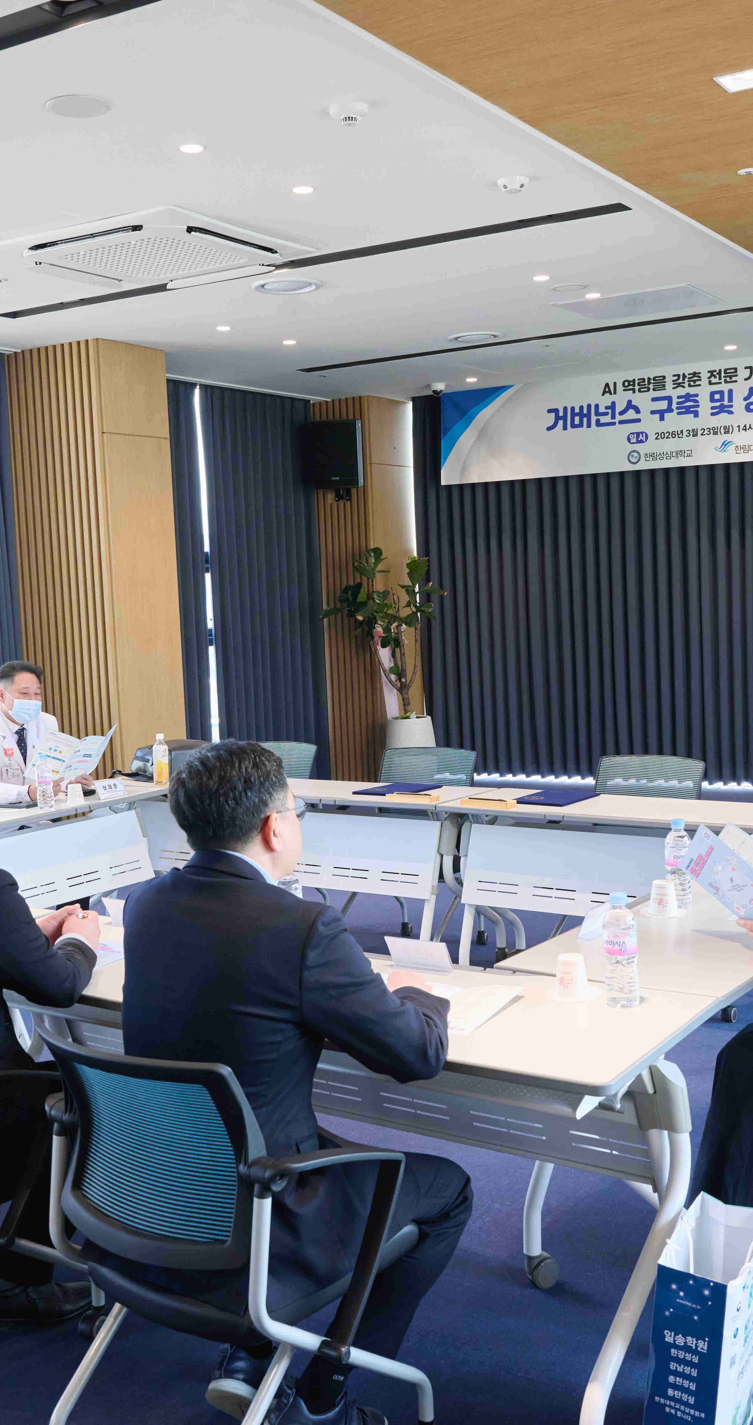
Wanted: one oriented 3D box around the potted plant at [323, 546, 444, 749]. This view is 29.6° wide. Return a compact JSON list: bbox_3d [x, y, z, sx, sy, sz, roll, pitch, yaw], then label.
[{"bbox_3d":[0.064,-0.281,9.796,0.760,1.740,0.720,-2,6,0],"label":"potted plant"}]

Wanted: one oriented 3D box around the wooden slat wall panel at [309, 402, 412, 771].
[{"bbox_3d":[-0.078,-0.981,11.223,0.580,2.900,0.600,1,7,31],"label":"wooden slat wall panel"}]

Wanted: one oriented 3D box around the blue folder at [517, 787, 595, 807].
[{"bbox_3d":[0.646,0.306,5.140,0.220,0.016,0.300,1,7,31],"label":"blue folder"}]

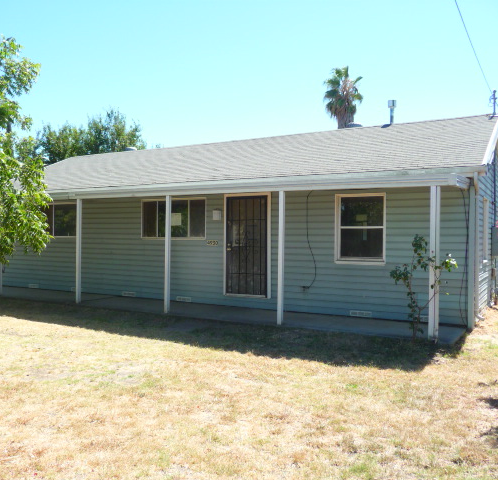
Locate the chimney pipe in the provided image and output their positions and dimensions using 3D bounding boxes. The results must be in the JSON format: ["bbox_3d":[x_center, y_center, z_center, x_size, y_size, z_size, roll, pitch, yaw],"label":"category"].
[{"bbox_3d":[3.552,-3.156,12.815,0.199,0.599,0.199,1,0,30],"label":"chimney pipe"}]

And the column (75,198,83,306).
[{"bbox_3d":[-3.688,0.245,11.252,0.079,2.244,0.079,1,0,30],"label":"column"}]

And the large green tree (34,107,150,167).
[{"bbox_3d":[-8.481,-2.873,28.003,6.200,8.478,6.000,1,0,30],"label":"large green tree"}]

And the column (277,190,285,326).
[{"bbox_3d":[0.551,0.299,8.777,0.079,2.250,0.079,1,0,30],"label":"column"}]

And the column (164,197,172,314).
[{"bbox_3d":[-1.558,0.275,10.009,0.079,2.255,0.079,1,0,30],"label":"column"}]

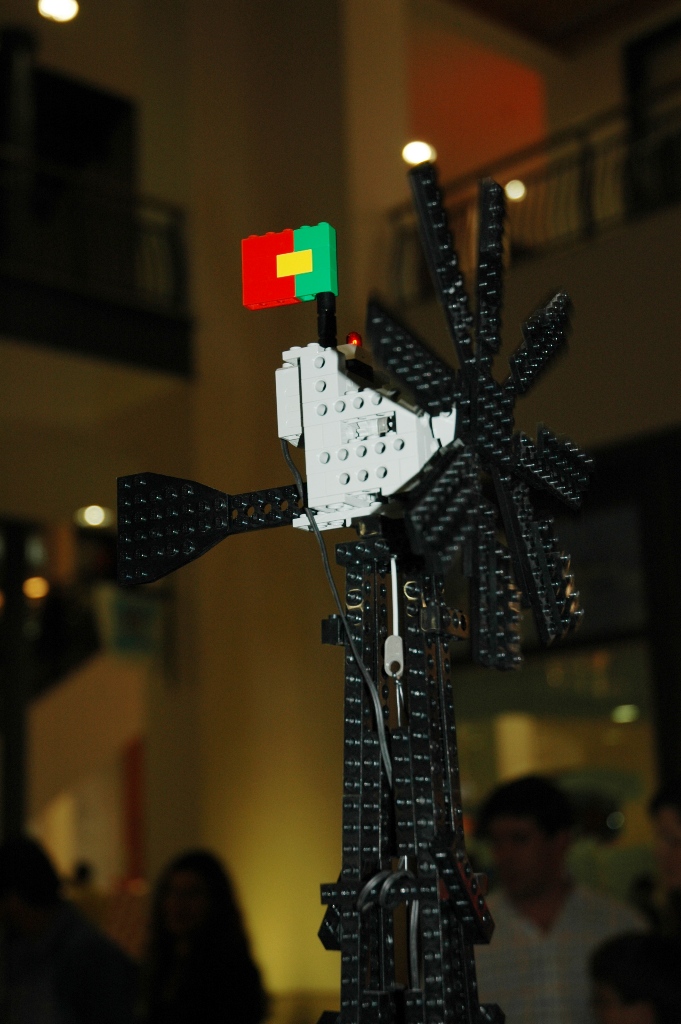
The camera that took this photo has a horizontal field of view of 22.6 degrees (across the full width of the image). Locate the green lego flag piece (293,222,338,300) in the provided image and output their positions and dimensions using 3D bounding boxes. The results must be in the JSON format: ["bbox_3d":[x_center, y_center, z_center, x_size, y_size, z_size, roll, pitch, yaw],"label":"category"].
[{"bbox_3d":[-0.010,-0.105,0.715,0.016,0.030,0.008,-6,-12,22],"label":"green lego flag piece"}]

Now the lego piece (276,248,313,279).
[{"bbox_3d":[-0.018,-0.103,0.718,0.016,0.010,0.008,-6,-12,22],"label":"lego piece"}]

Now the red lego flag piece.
[{"bbox_3d":[-0.029,-0.103,0.723,0.024,0.030,0.008,-6,-12,22],"label":"red lego flag piece"}]

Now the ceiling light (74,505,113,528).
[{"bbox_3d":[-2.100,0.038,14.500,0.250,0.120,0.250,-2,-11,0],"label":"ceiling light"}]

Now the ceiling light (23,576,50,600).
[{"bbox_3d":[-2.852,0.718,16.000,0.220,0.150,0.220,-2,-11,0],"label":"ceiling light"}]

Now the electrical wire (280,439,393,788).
[{"bbox_3d":[-0.006,0.036,0.668,0.048,0.144,0.022,-8,-13,27],"label":"electrical wire"}]

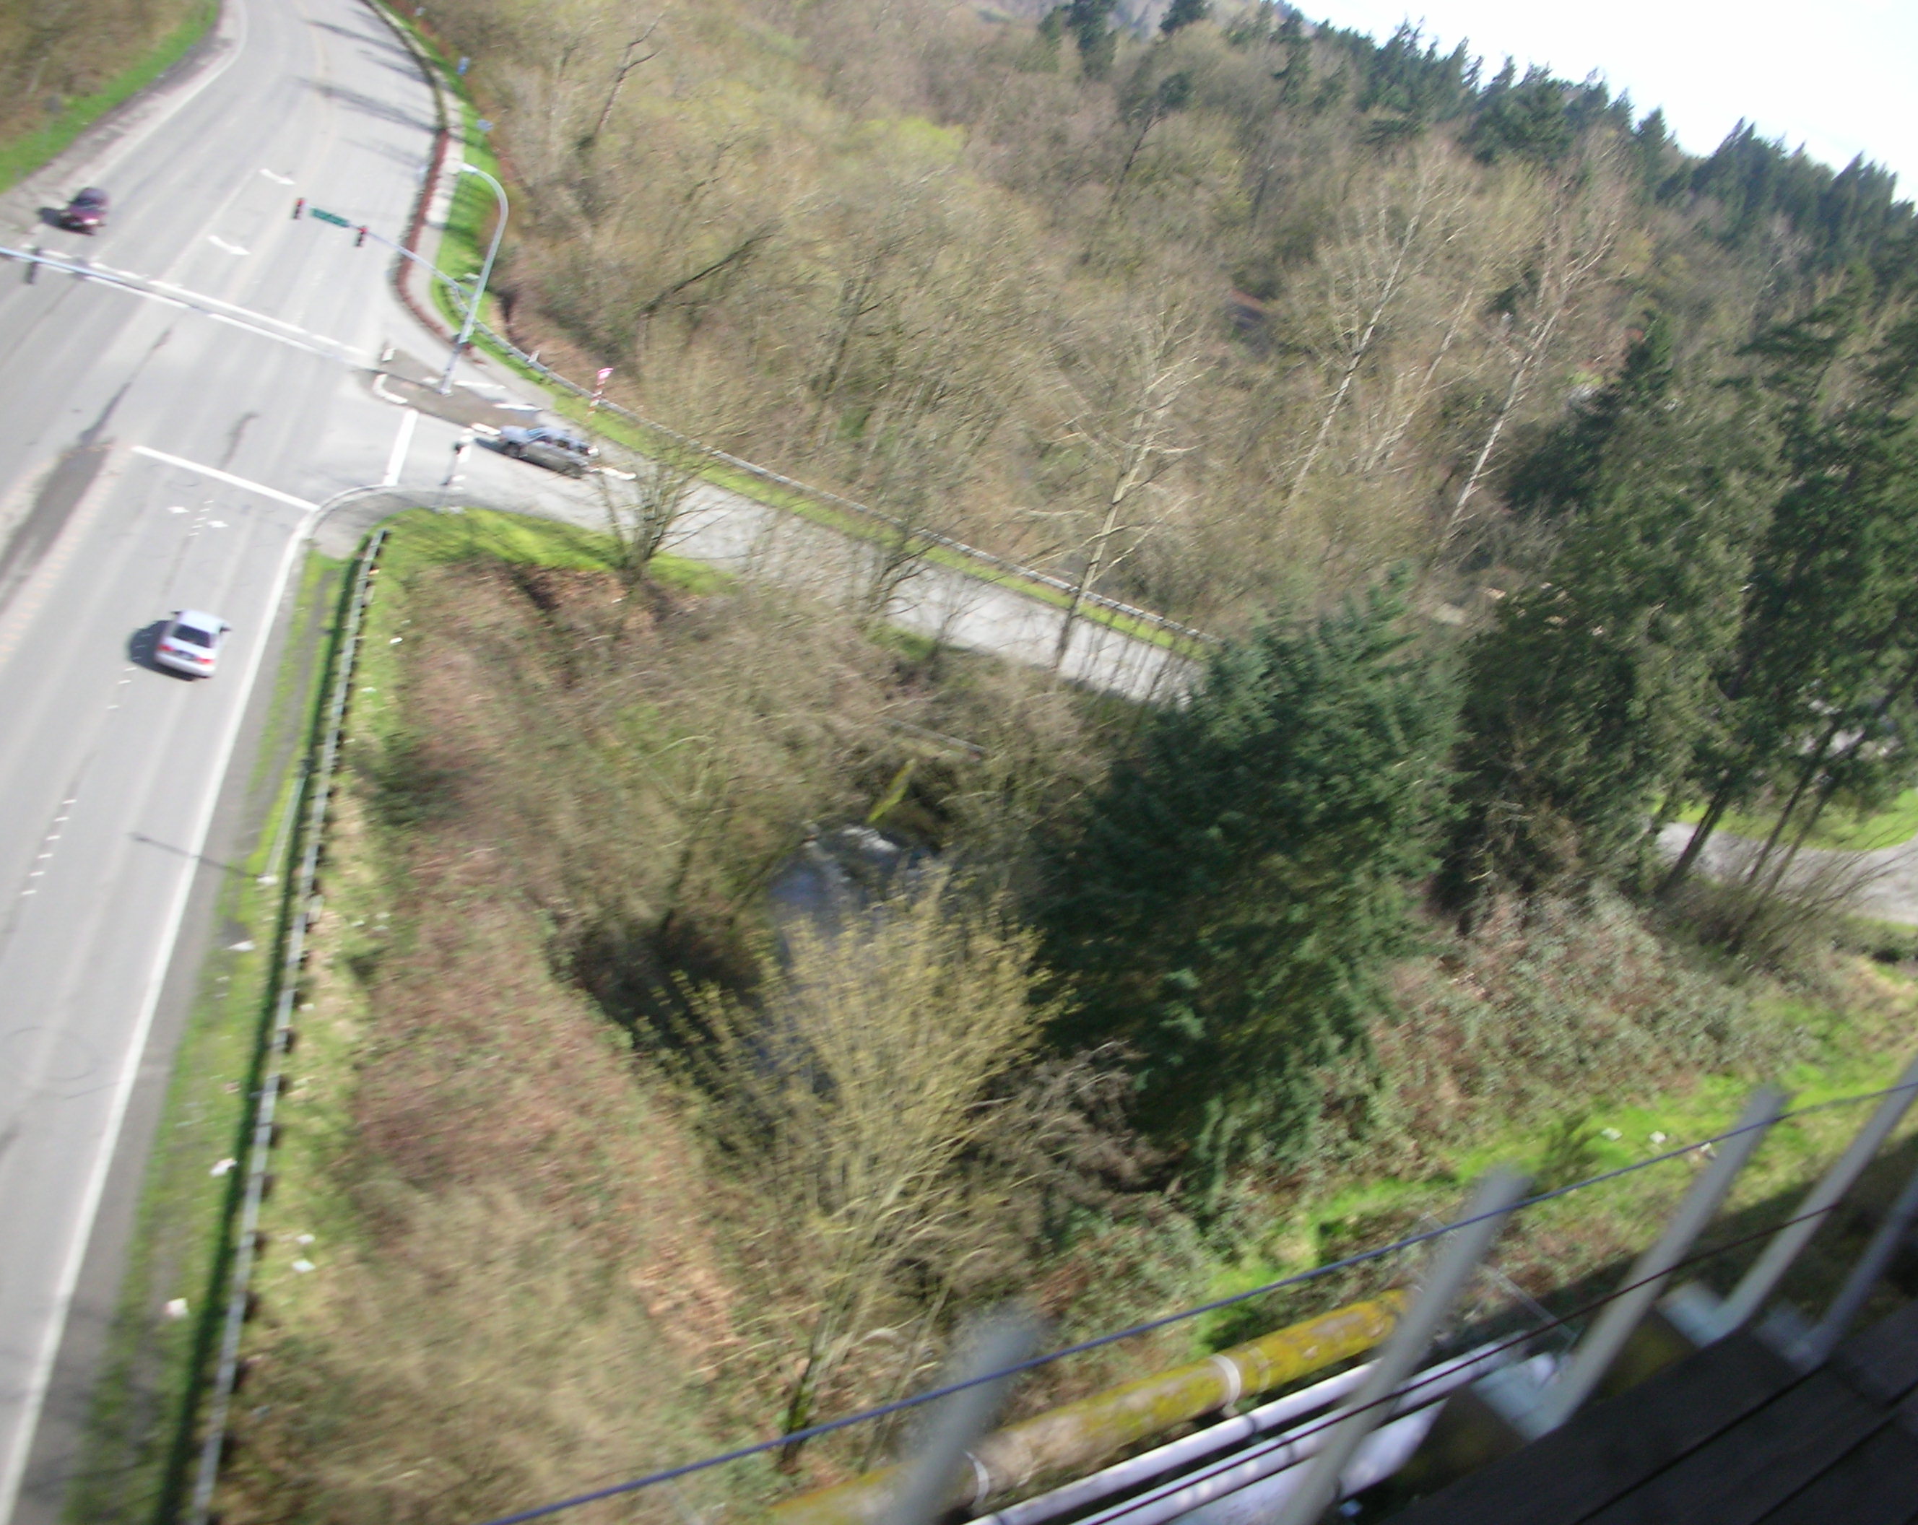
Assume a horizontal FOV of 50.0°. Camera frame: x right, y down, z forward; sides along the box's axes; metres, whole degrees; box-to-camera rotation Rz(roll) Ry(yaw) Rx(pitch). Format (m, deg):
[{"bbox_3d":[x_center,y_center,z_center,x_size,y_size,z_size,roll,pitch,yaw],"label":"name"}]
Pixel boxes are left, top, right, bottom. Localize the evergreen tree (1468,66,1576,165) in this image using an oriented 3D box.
[{"bbox_3d":[80.694,-92.792,295.429,12.000,17.500,12.000,25,19,6],"label":"evergreen tree"}]

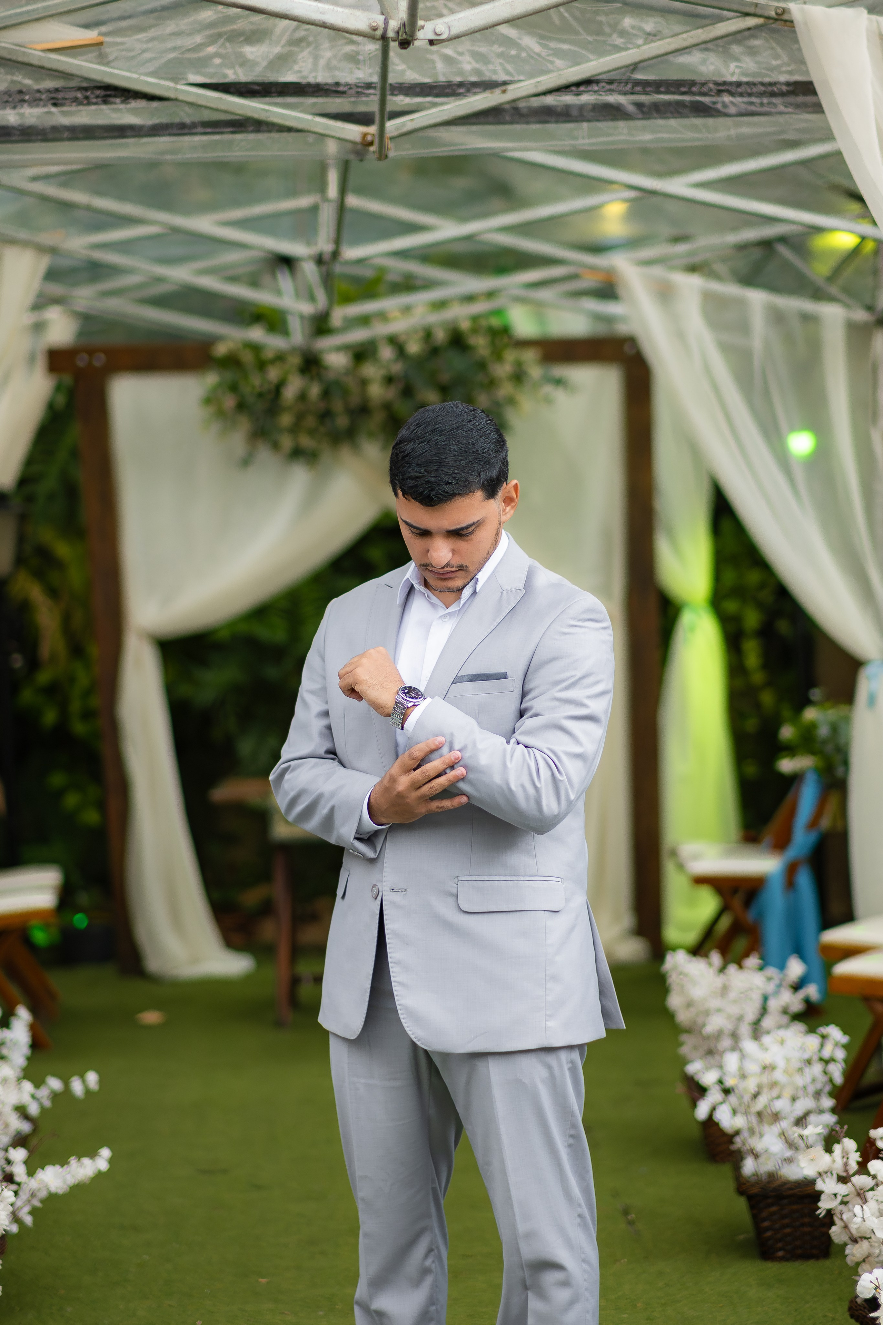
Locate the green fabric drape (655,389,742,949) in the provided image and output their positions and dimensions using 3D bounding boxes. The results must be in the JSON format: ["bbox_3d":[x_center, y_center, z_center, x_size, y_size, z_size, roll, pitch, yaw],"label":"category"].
[{"bbox_3d":[0.927,-0.051,11.250,0.360,2.140,0.250,-2,3,0],"label":"green fabric drape"}]

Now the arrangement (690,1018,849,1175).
[{"bbox_3d":[0.697,0.932,6.580,0.340,0.320,0.380,-2,3,1],"label":"arrangement"}]

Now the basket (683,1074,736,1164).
[{"bbox_3d":[0.716,1.105,7.550,0.225,0.180,0.340,-2,3,1],"label":"basket"}]

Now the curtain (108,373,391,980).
[{"bbox_3d":[-0.660,0.032,10.820,1.020,2.100,0.280,-2,3,0],"label":"curtain"}]

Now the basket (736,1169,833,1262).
[{"bbox_3d":[0.730,1.148,6.580,0.225,0.180,0.340,-2,3,1],"label":"basket"}]

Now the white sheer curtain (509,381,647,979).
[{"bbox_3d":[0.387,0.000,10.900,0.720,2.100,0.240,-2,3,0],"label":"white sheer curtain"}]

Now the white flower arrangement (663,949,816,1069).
[{"bbox_3d":[0.730,0.871,7.570,0.360,0.320,0.380,-2,3,1],"label":"white flower arrangement"}]

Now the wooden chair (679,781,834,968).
[{"bbox_3d":[0.991,0.704,9.800,0.460,0.760,0.430,-2,3,-2],"label":"wooden chair"}]

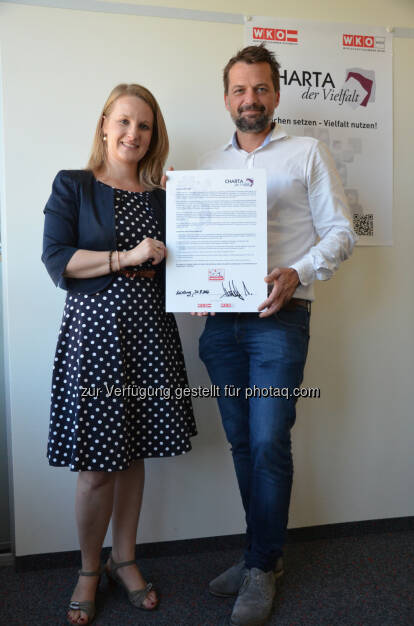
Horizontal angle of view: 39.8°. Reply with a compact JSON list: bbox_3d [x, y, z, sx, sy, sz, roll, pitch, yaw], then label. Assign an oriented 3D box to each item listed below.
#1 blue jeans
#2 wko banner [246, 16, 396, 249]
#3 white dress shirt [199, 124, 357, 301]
[{"bbox_3d":[0.162,0.396,1.880,0.370,0.890,0.280,1,3,25],"label":"blue jeans"},{"bbox_3d":[0.438,-0.682,2.187,0.594,0.841,0.010,-1,2,-12],"label":"wko banner"},{"bbox_3d":[0.212,-0.303,1.780,0.510,0.550,0.320,0,3,13],"label":"white dress shirt"}]

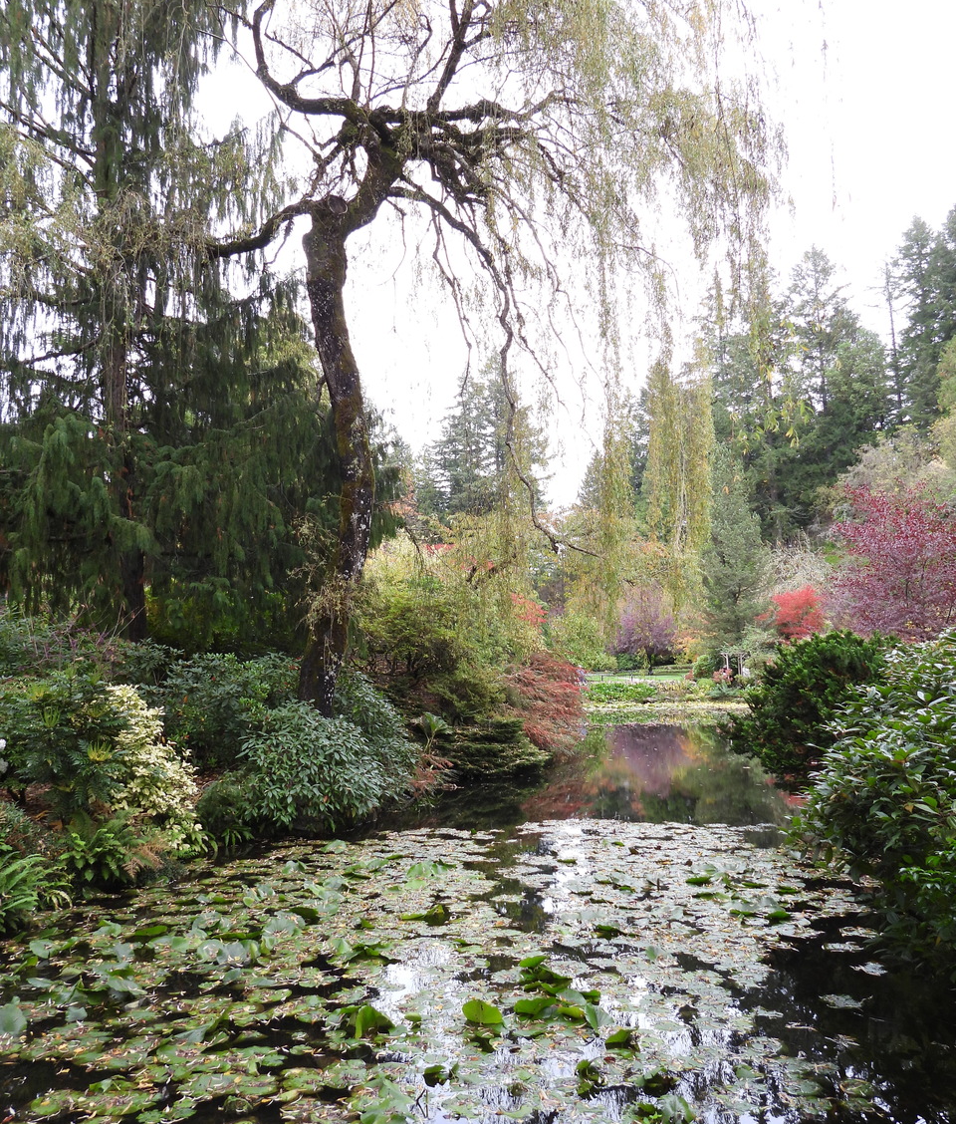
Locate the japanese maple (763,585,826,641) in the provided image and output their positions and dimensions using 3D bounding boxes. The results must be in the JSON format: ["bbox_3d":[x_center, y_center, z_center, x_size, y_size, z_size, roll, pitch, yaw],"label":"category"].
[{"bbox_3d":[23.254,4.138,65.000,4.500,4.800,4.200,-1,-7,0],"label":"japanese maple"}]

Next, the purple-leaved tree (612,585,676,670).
[{"bbox_3d":[14.999,6.008,79.000,6.200,7.900,6.000,-1,-7,0],"label":"purple-leaved tree"}]

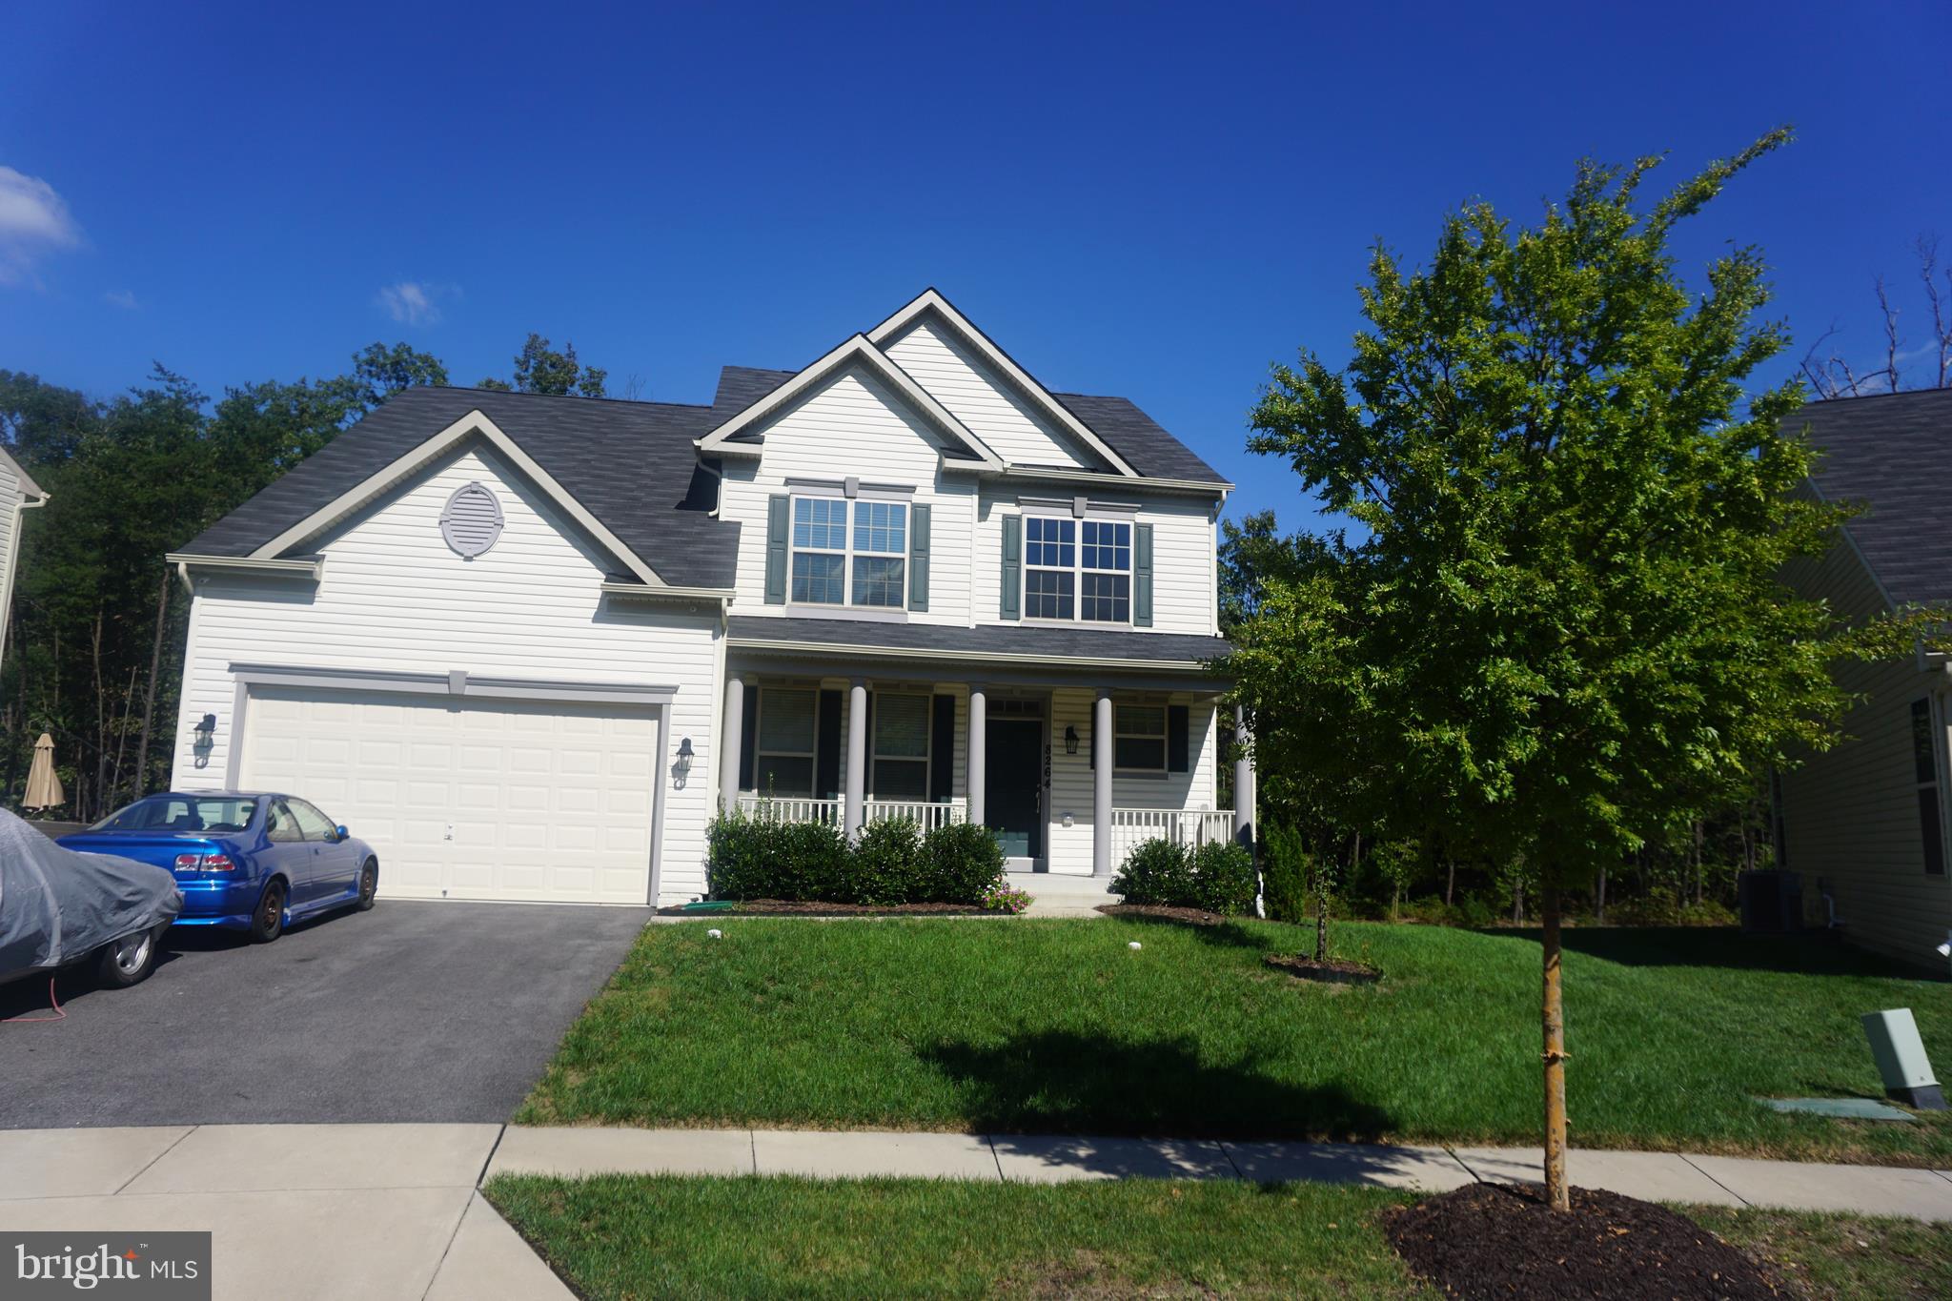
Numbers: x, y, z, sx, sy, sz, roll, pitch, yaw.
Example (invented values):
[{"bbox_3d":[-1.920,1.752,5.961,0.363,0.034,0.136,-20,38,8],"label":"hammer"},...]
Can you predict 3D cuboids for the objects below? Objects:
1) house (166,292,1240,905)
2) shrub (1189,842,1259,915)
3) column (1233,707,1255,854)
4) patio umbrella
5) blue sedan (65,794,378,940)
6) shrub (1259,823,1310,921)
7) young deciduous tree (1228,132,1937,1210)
[{"bbox_3d":[-3.728,-0.726,23.387,14.100,10.100,14.200,3,-9,-9],"label":"house"},{"bbox_3d":[3.212,2.969,16.890,0.900,0.950,0.900,3,-9,-9],"label":"shrub"},{"bbox_3d":[3.737,1.881,17.915,0.210,2.480,0.210,3,-9,-9],"label":"column"},{"bbox_3d":[-15.830,2.595,21.891,0.720,2.400,0.720,3,-9,-9],"label":"patio umbrella"},{"bbox_3d":[-7.408,2.106,13.131,1.700,1.310,4.390,3,-5,-7],"label":"blue sedan"},{"bbox_3d":[4.195,3.026,17.710,0.650,1.350,0.650,3,-9,-9],"label":"shrub"},{"bbox_3d":[2.616,0.073,6.025,2.950,4.750,2.950,-2,-10,23],"label":"young deciduous tree"}]

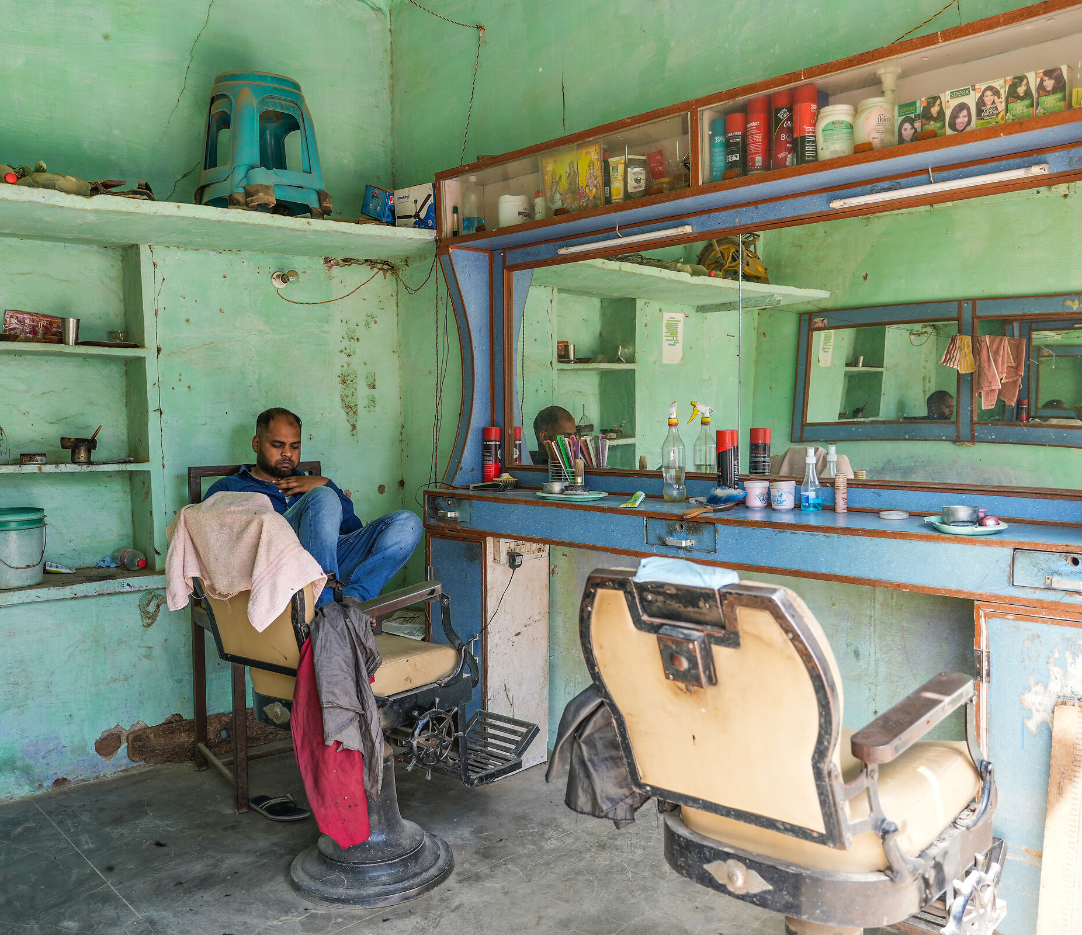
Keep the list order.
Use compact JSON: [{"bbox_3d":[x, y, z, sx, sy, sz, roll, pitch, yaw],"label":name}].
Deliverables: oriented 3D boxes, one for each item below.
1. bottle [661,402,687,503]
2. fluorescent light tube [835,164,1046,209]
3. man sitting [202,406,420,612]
[{"bbox_3d":[0.428,-0.050,3.361,0.073,0.317,0.096,1,3,17],"label":"bottle"},{"bbox_3d":[0.965,-0.691,2.603,0.029,0.024,0.568,-4,5,-43],"label":"fluorescent light tube"},{"bbox_3d":[-0.795,0.163,3.654,0.660,0.750,0.570,-4,4,-38],"label":"man sitting"}]

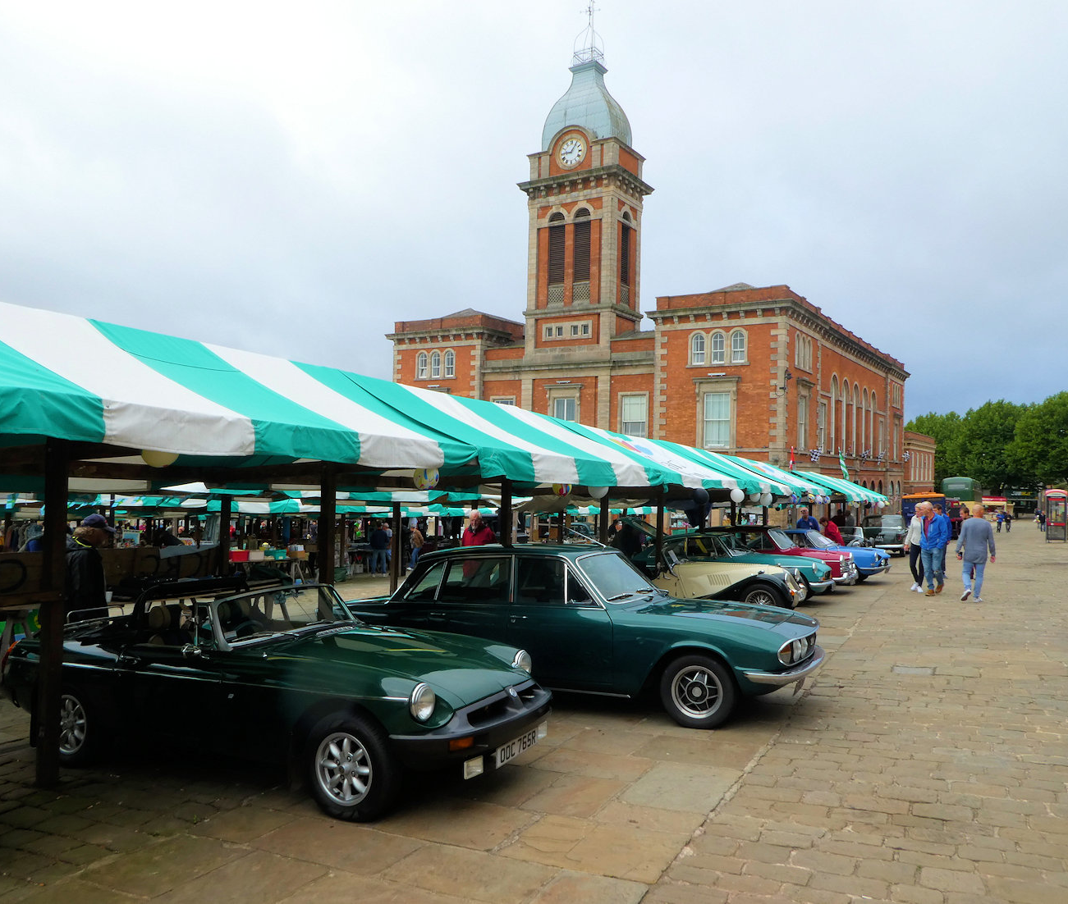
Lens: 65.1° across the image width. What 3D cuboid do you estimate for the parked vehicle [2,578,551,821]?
[{"bbox_3d":[-1.795,1.515,5.740,3.980,1.240,1.530,-2,-4,25],"label":"parked vehicle"}]

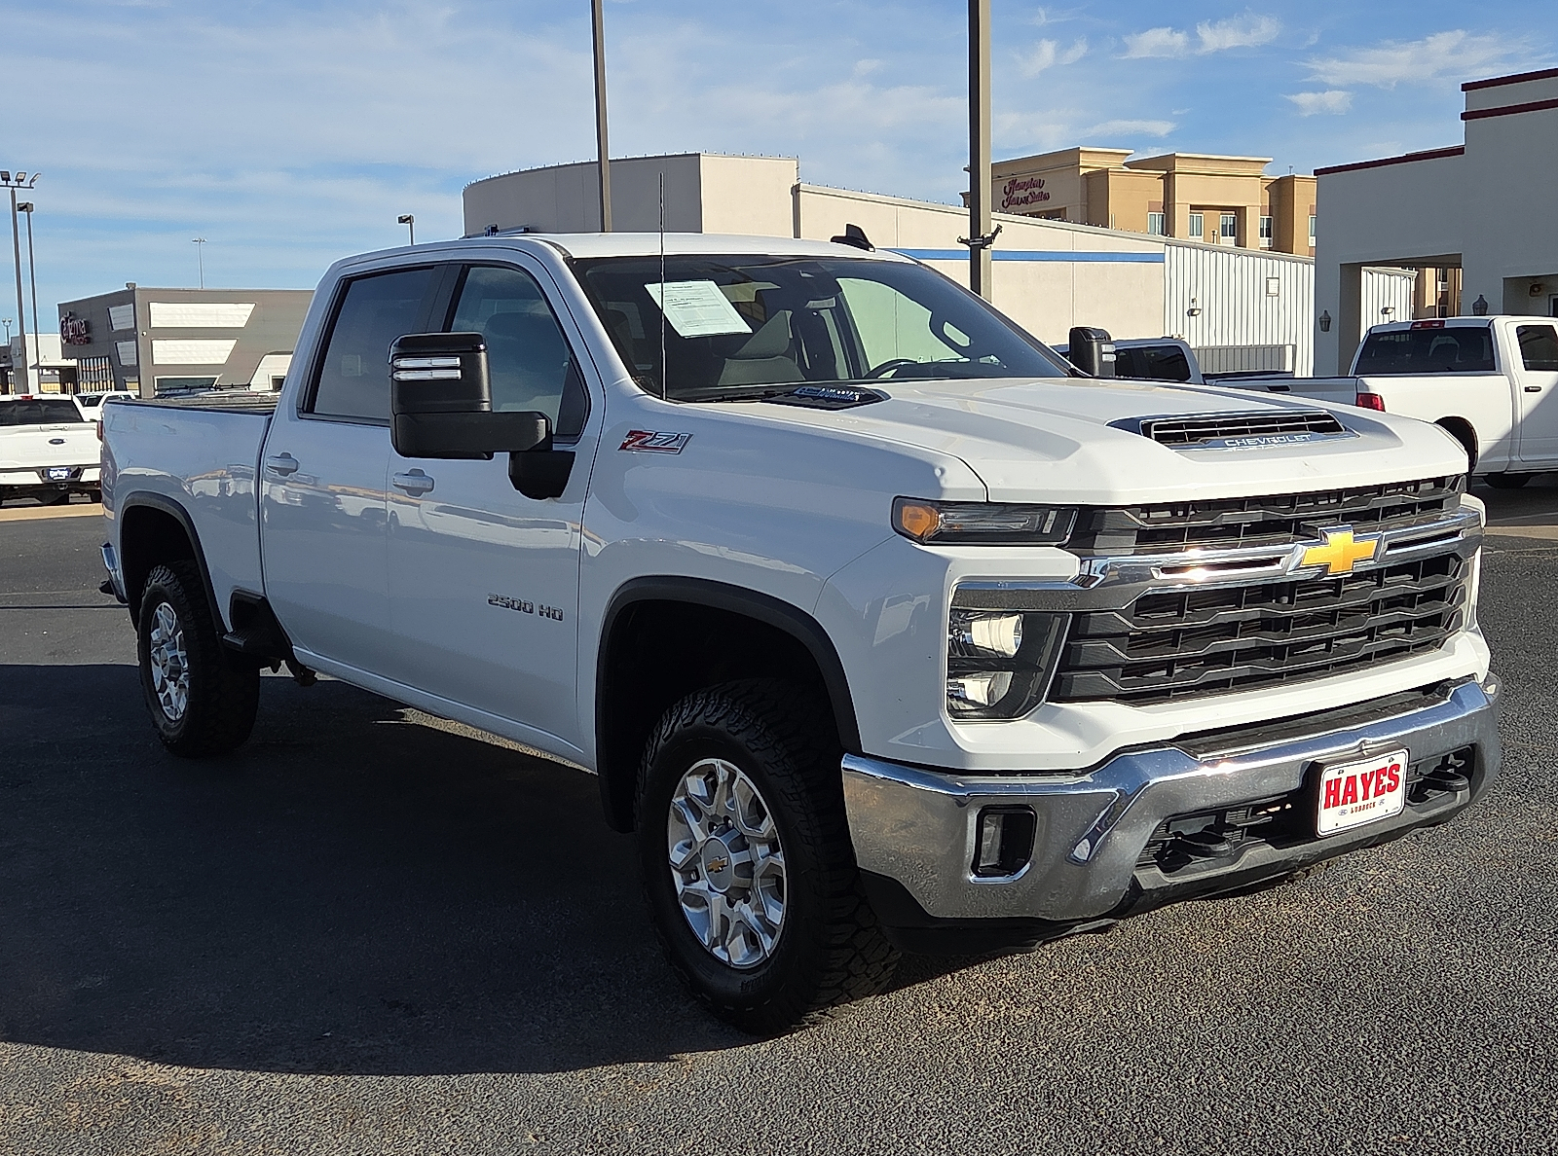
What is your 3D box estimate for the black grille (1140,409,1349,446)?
[{"bbox_3d":[1.052,-0.340,3.923,0.650,0.065,0.080,-6,8,-36],"label":"black grille"}]

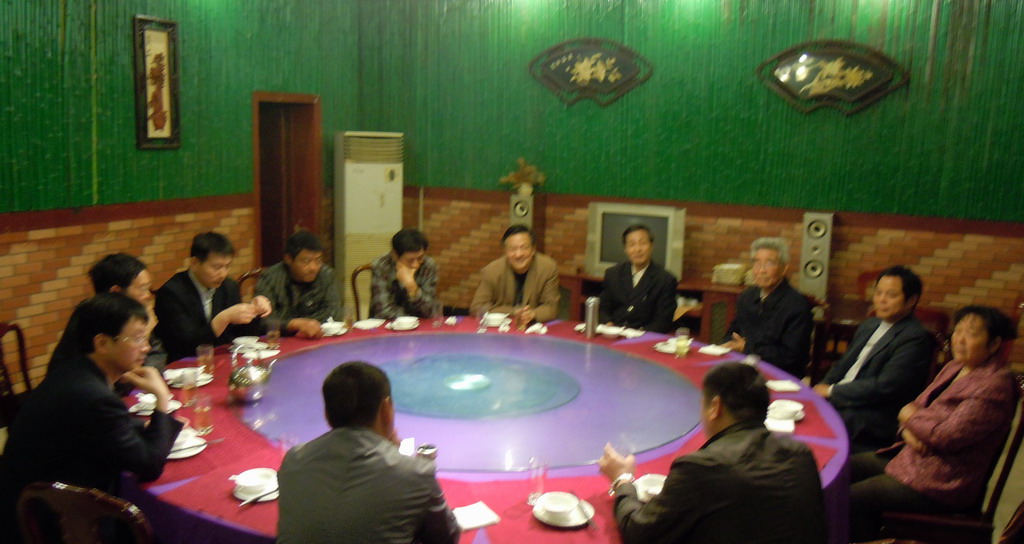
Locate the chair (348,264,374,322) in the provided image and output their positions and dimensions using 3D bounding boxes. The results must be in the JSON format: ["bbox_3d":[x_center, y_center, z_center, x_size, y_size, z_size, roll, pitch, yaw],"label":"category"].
[{"bbox_3d":[-0.704,0.430,5.339,0.460,1.000,0.500,-2,10,-19],"label":"chair"}]

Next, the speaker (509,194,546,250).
[{"bbox_3d":[0.130,-0.313,7.473,0.205,0.650,0.270,5,10,19],"label":"speaker"}]

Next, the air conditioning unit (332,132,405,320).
[{"bbox_3d":[-1.273,-0.377,7.897,0.515,1.708,0.360,-2,10,-24],"label":"air conditioning unit"}]

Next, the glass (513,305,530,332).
[{"bbox_3d":[0.047,0.245,4.684,0.070,0.125,0.070,2,9,0],"label":"glass"}]

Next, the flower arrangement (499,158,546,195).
[{"bbox_3d":[0.088,-0.791,7.413,0.390,0.311,0.300,2,10,0],"label":"flower arrangement"}]

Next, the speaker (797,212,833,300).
[{"bbox_3d":[2.244,0.182,6.632,0.194,1.248,0.280,5,10,19],"label":"speaker"}]

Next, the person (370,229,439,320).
[{"bbox_3d":[-0.634,0.360,5.171,0.480,1.210,0.720,-1,10,-18],"label":"person"}]

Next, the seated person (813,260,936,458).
[{"bbox_3d":[1.450,0.601,3.921,0.780,1.265,0.500,-2,10,-20],"label":"seated person"}]

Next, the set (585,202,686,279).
[{"bbox_3d":[1.002,-0.262,6.875,0.736,0.542,0.500,5,10,19],"label":"set"}]

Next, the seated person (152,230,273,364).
[{"bbox_3d":[-1.445,0.435,4.452,0.780,1.250,0.500,8,11,33],"label":"seated person"}]

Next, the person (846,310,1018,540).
[{"bbox_3d":[1.509,0.710,3.387,0.730,1.230,0.500,3,10,9],"label":"person"}]

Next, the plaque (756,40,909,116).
[{"bbox_3d":[2.412,-1.465,6.711,1.078,0.554,0.060,5,10,19],"label":"plaque"}]

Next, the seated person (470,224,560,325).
[{"bbox_3d":[0.009,0.370,4.980,0.540,1.280,0.750,2,10,2],"label":"seated person"}]

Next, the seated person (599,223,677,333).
[{"bbox_3d":[0.588,0.405,4.790,0.500,1.310,0.750,6,10,22],"label":"seated person"}]

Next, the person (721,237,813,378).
[{"bbox_3d":[1.183,0.471,4.608,0.760,1.280,0.500,-6,12,-39],"label":"person"}]

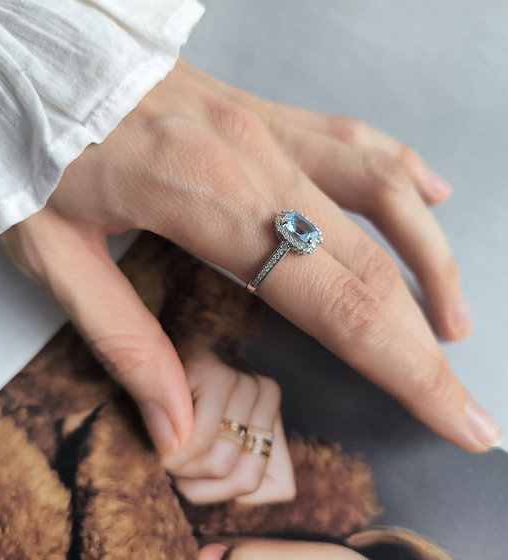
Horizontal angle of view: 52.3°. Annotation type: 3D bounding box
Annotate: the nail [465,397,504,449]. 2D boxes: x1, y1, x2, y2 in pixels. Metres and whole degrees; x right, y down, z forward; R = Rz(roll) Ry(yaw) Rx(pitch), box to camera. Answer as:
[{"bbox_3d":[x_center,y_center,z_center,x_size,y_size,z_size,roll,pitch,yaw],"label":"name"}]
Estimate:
[{"bbox_3d":[0.061,0.038,0.137,0.013,0.003,0.009,47,45,-20],"label":"nail"}]

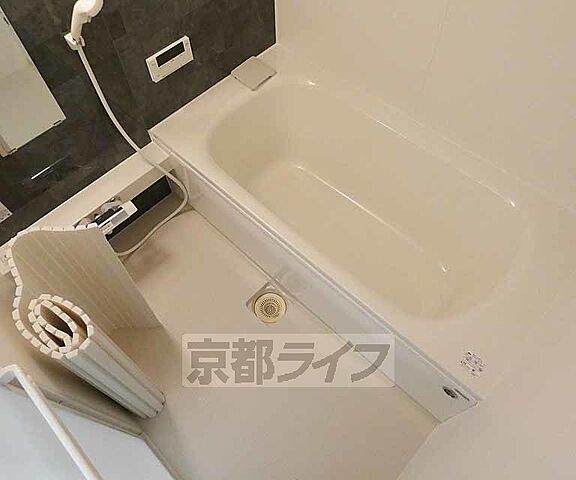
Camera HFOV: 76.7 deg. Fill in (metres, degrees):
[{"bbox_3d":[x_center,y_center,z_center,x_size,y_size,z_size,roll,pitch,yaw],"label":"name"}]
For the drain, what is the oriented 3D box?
[{"bbox_3d":[-0.075,0.294,1.558,0.138,0.020,0.138,0,60,1],"label":"drain"}]

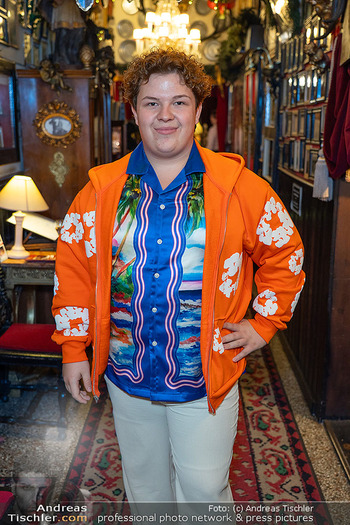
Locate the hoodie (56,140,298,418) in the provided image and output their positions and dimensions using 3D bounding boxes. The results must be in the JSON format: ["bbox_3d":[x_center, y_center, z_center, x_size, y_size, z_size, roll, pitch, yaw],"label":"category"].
[{"bbox_3d":[0.010,0.026,1.625,0.690,0.710,0.360,2,13,8],"label":"hoodie"}]

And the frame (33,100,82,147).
[{"bbox_3d":[-0.800,-0.949,3.969,0.330,0.325,0.050,-1,13,-4],"label":"frame"}]

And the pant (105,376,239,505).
[{"bbox_3d":[-0.010,0.646,1.784,0.410,0.950,0.310,2,13,8],"label":"pant"}]

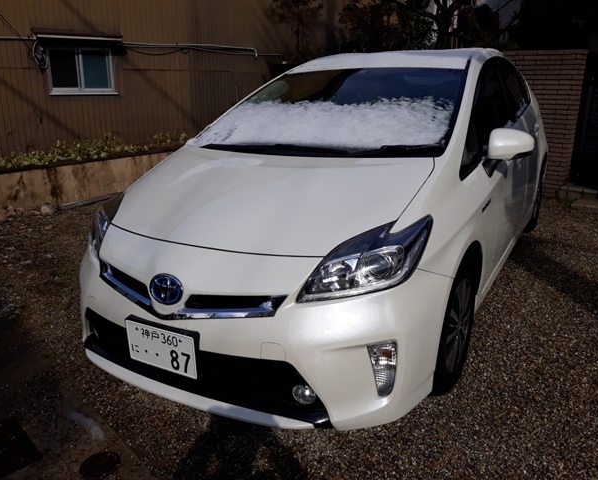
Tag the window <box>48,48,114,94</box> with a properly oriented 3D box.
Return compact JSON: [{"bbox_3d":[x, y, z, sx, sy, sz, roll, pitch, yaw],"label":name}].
[{"bbox_3d":[-3.539,-2.757,8.185,1.000,0.730,0.100,-9,18,-28],"label":"window"}]

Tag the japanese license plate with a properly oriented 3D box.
[{"bbox_3d":[-0.499,0.397,1.815,0.335,0.168,0.025,8,19,30],"label":"japanese license plate"}]

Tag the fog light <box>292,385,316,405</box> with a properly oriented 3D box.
[{"bbox_3d":[0.018,0.520,1.684,0.077,0.068,0.050,8,19,30],"label":"fog light"}]

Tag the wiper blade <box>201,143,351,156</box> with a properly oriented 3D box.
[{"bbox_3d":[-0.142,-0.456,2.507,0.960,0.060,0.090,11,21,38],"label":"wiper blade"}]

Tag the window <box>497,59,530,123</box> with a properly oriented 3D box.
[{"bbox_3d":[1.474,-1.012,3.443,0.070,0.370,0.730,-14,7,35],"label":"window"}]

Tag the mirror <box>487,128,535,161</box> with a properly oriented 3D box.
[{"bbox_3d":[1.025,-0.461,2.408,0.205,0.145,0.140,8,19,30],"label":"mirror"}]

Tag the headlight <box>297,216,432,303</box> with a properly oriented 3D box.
[{"bbox_3d":[0.252,0.059,1.720,0.310,0.210,0.540,8,19,30],"label":"headlight"}]

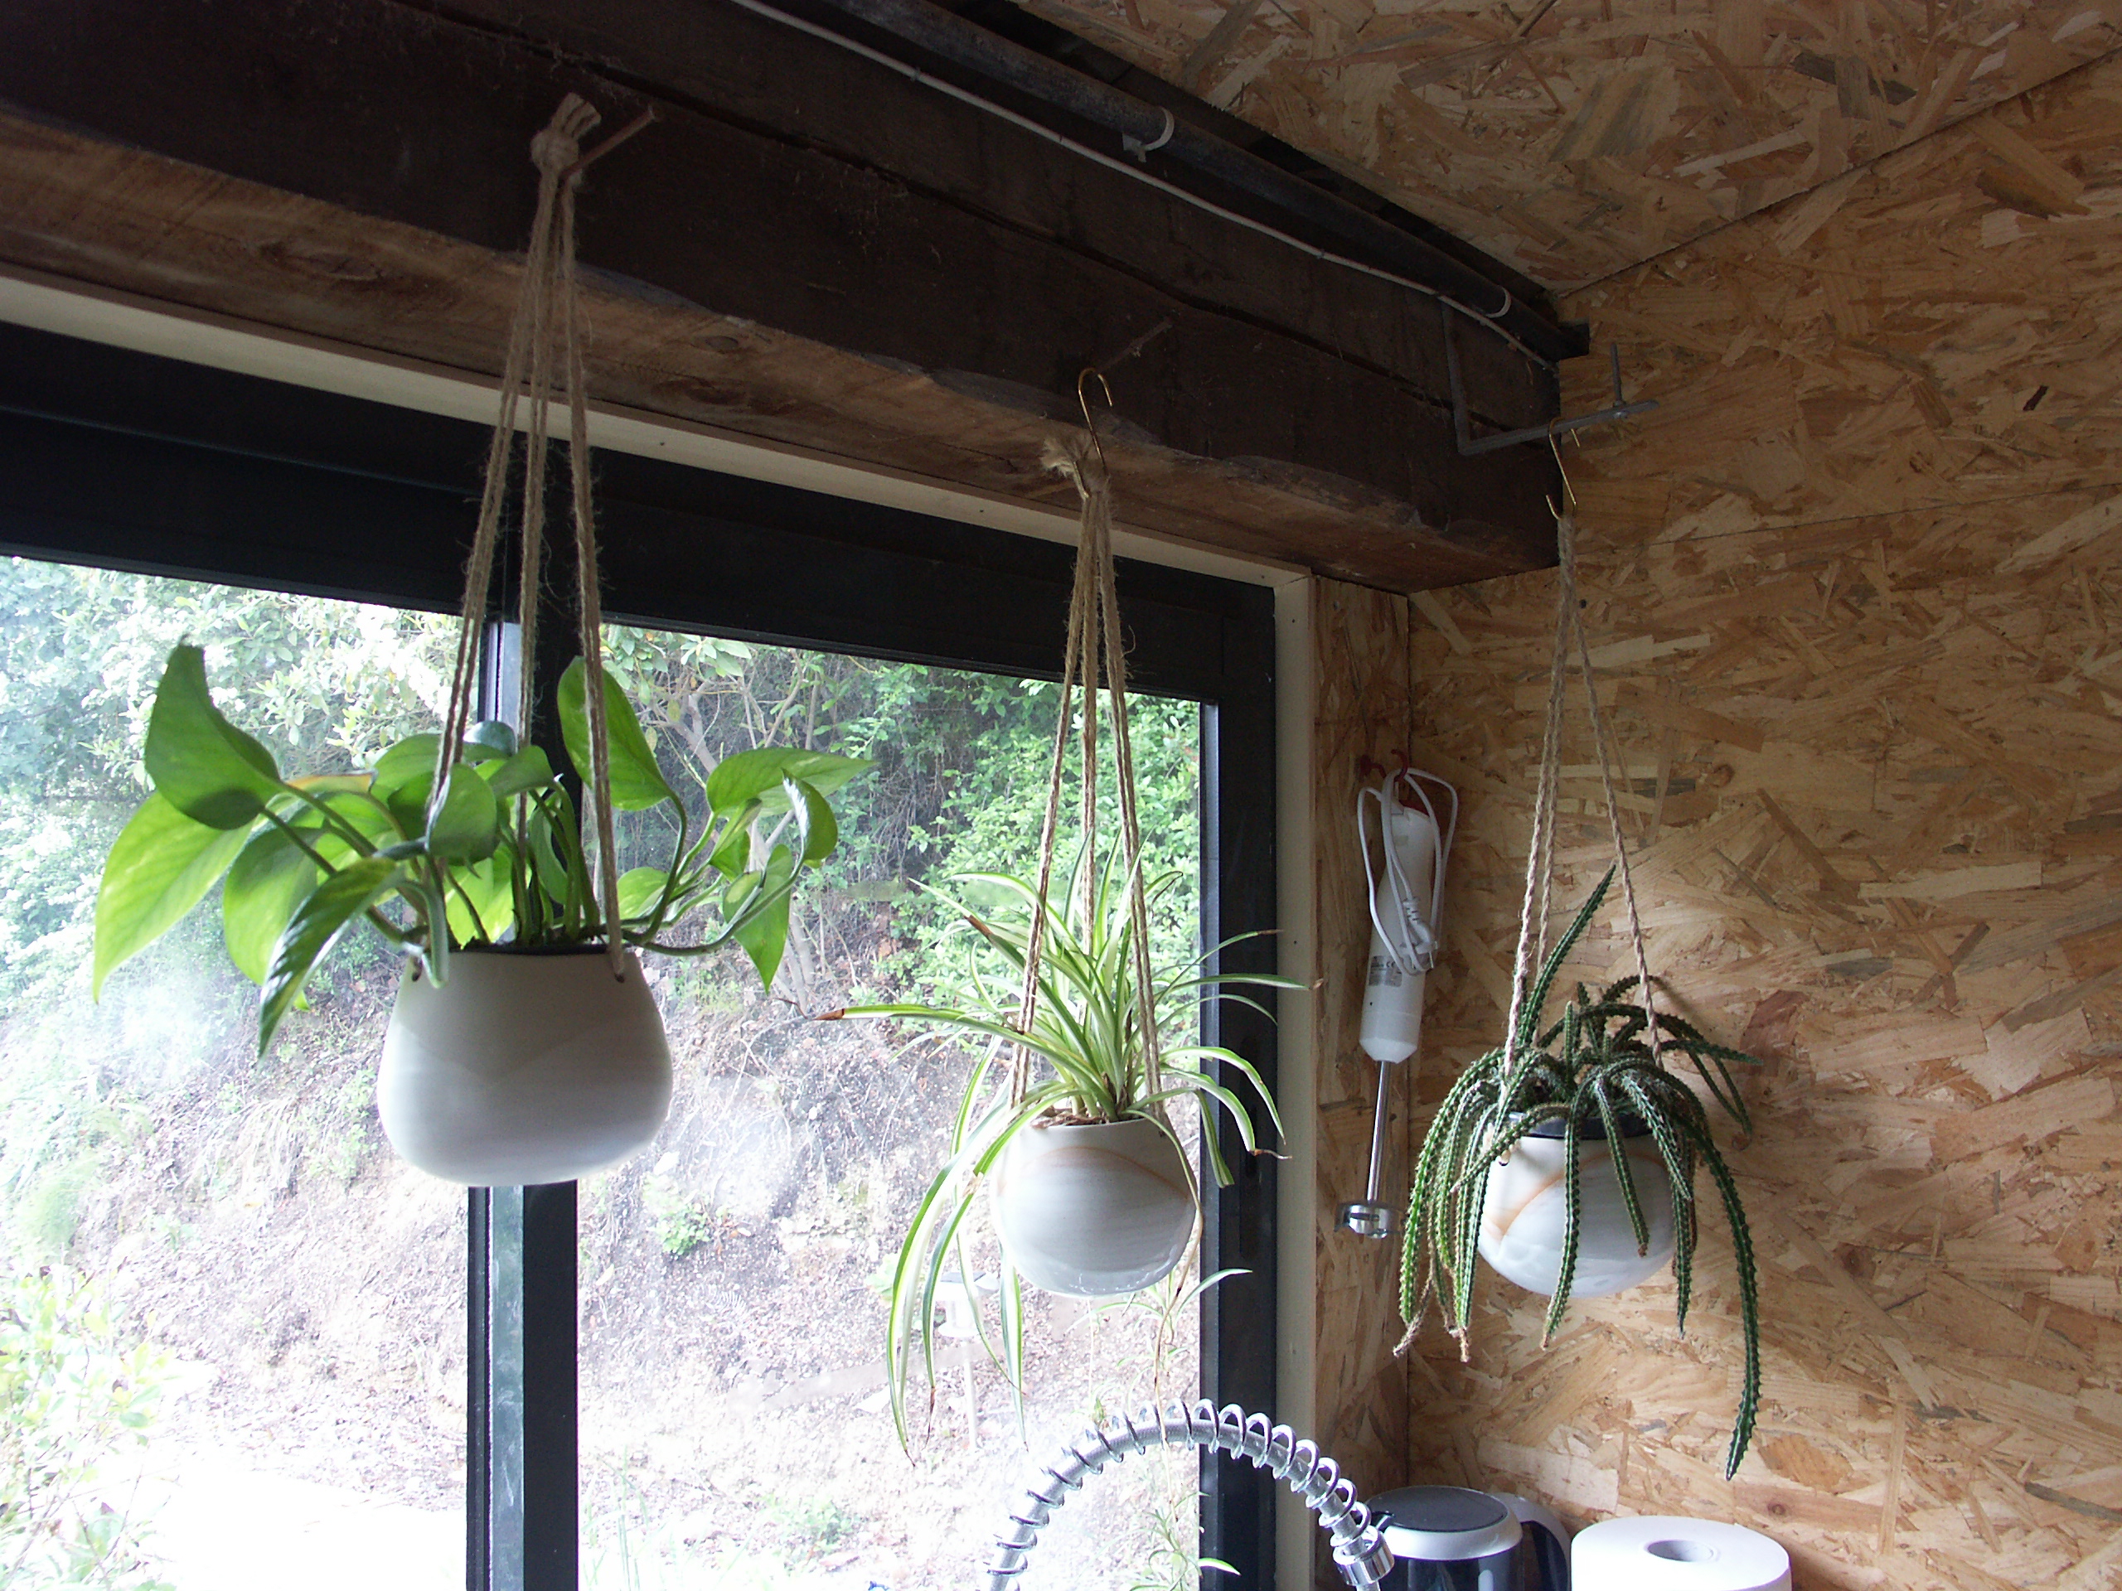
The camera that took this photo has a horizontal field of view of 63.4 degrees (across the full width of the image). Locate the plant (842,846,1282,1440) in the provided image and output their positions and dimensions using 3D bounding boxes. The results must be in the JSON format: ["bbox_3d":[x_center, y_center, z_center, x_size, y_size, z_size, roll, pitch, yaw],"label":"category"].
[{"bbox_3d":[-0.001,0.208,1.014,0.262,0.343,0.260,0,-4,1],"label":"plant"}]

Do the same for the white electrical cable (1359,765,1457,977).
[{"bbox_3d":[0.302,0.067,1.500,0.050,0.178,0.075,-4,-5,45],"label":"white electrical cable"}]

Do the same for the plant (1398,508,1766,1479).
[{"bbox_3d":[0.387,0.142,1.284,0.256,0.712,0.250,-1,-4,8],"label":"plant"}]

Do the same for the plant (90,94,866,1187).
[{"bbox_3d":[-0.258,-0.075,0.777,0.324,0.491,0.260,1,-4,-9],"label":"plant"}]

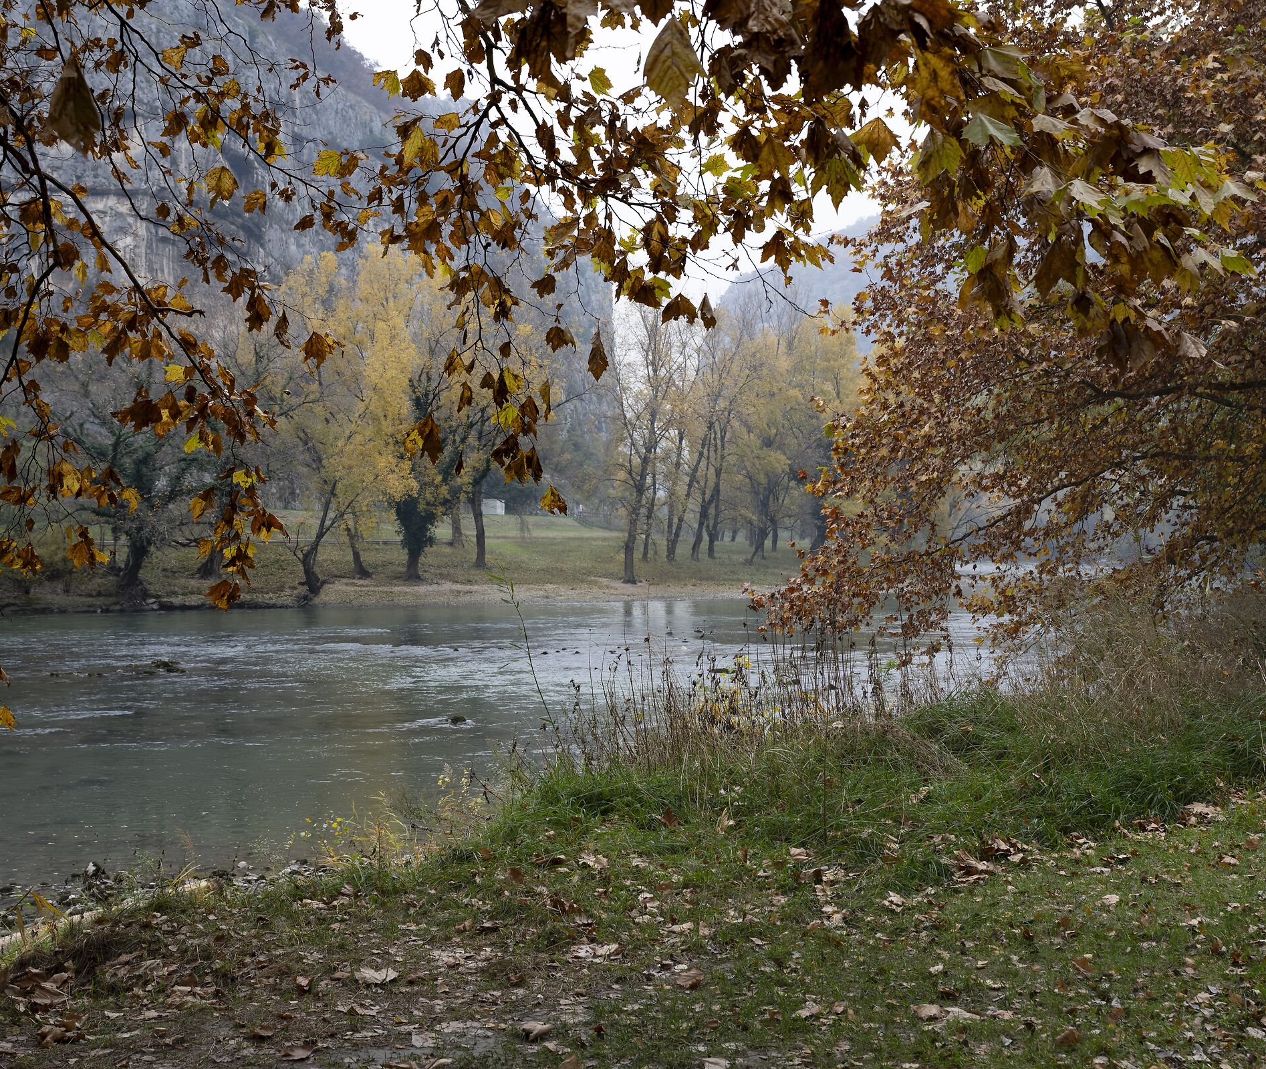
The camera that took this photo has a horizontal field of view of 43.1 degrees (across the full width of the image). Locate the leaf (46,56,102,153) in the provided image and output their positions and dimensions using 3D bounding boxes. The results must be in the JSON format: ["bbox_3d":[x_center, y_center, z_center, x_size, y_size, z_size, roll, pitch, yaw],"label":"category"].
[{"bbox_3d":[-1.044,-0.804,3.000,0.103,0.183,0.045,0,0,-19],"label":"leaf"}]

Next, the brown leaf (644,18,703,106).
[{"bbox_3d":[0.077,-0.884,3.000,0.110,0.164,0.040,0,0,1],"label":"brown leaf"}]

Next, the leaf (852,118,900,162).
[{"bbox_3d":[0.711,-1.157,4.700,0.140,0.132,0.050,0,0,9],"label":"leaf"}]

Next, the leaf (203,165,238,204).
[{"bbox_3d":[-1.388,-1.180,5.400,0.114,0.131,0.040,0,0,-14],"label":"leaf"}]

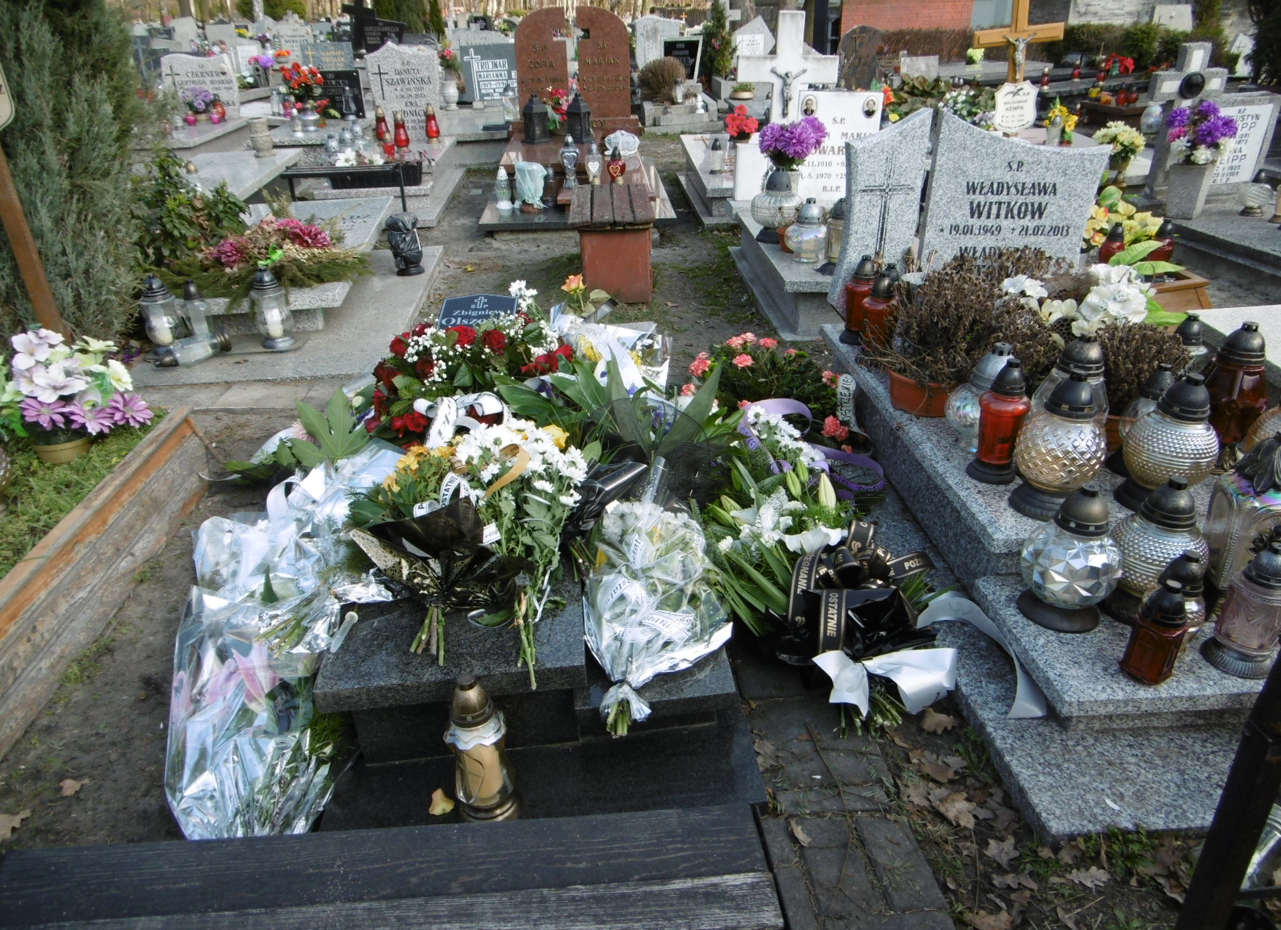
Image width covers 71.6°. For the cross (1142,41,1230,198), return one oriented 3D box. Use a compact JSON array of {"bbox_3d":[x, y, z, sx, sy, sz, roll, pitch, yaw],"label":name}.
[{"bbox_3d":[3.618,-2.335,5.988,0.480,0.930,0.130,-3,27,-7],"label":"cross"}]

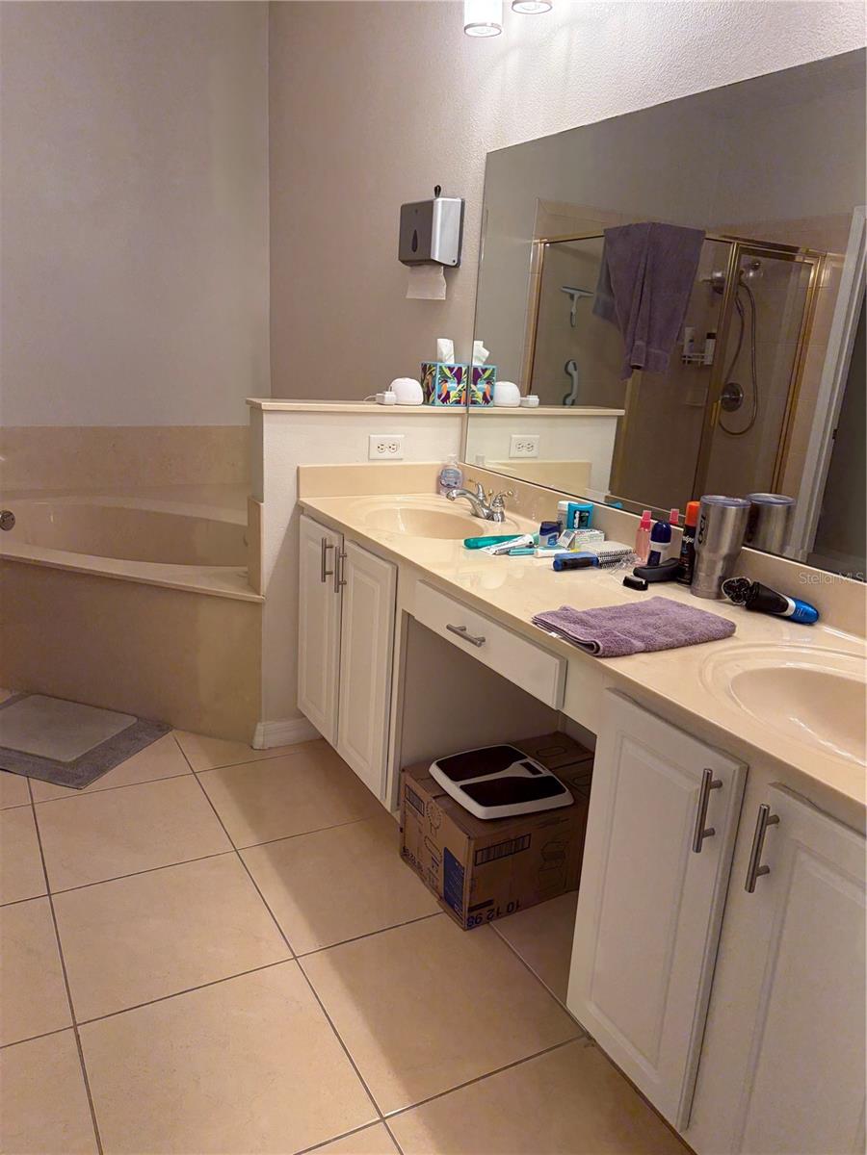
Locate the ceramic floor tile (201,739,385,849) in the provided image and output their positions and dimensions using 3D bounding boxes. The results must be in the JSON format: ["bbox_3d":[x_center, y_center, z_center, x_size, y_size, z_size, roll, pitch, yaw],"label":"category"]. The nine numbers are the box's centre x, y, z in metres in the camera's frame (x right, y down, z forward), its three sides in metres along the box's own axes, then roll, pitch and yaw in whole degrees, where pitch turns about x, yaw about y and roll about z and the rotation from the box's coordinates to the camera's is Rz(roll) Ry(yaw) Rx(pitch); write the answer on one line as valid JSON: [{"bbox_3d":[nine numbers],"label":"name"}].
[{"bbox_3d":[-0.412,0.622,2.485,0.430,0.010,0.430,-5,18,-28],"label":"ceramic floor tile"}]

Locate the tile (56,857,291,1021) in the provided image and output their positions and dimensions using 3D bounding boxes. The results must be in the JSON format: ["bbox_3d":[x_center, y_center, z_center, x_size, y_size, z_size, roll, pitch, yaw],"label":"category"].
[{"bbox_3d":[-0.585,0.771,1.915,0.430,0.010,0.430,-5,18,-28],"label":"tile"}]

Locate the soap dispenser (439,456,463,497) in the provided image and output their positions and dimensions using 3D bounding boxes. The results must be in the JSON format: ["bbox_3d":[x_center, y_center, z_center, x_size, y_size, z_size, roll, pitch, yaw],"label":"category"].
[{"bbox_3d":[0.055,-0.325,2.749,0.077,0.127,0.048,0,16,-11],"label":"soap dispenser"}]

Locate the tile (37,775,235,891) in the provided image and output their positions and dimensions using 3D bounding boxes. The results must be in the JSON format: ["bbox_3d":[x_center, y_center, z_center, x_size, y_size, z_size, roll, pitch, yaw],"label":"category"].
[{"bbox_3d":[-0.793,0.658,2.279,0.430,0.010,0.430,-5,18,-28],"label":"tile"}]

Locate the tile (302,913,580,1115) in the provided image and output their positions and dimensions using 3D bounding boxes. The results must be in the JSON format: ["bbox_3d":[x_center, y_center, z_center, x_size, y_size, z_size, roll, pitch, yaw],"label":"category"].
[{"bbox_3d":[0.003,0.848,1.757,0.430,0.010,0.430,-5,18,-28],"label":"tile"}]

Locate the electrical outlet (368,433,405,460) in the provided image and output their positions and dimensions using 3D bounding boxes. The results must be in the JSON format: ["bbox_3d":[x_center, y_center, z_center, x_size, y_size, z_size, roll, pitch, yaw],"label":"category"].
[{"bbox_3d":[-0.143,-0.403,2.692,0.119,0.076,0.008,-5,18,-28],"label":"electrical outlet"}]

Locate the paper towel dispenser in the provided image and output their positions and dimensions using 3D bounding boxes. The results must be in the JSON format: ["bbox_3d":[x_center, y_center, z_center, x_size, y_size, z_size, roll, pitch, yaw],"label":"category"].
[{"bbox_3d":[-0.009,-1.099,2.762,0.113,0.209,0.218,-5,18,-28],"label":"paper towel dispenser"}]

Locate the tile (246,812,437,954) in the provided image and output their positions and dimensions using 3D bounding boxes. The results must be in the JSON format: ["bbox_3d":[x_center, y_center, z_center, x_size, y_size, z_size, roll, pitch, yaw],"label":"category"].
[{"bbox_3d":[-0.205,0.735,2.121,0.430,0.010,0.430,-5,18,-28],"label":"tile"}]

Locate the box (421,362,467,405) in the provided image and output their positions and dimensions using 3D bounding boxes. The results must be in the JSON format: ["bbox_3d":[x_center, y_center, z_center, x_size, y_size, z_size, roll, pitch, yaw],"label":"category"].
[{"bbox_3d":[0.030,-0.629,2.829,0.109,0.129,0.111,-5,18,-28],"label":"box"}]

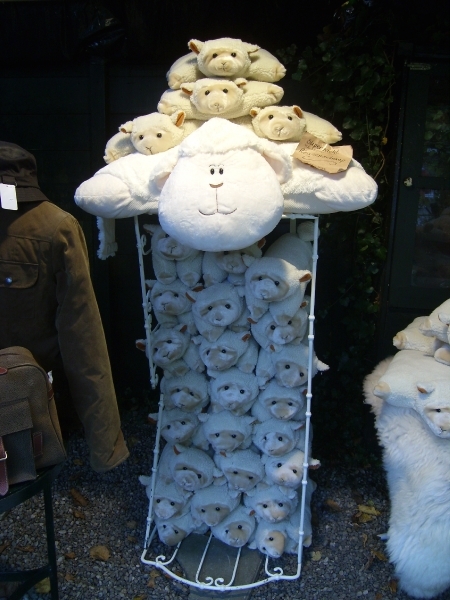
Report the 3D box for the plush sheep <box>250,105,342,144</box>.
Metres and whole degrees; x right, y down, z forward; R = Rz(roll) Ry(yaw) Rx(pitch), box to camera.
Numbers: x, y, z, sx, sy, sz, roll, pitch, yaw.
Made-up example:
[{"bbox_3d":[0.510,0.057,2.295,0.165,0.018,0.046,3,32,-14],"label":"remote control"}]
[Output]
[{"bbox_3d":[0.159,-0.524,1.827,0.340,0.130,0.260,6,14,-3],"label":"plush sheep"}]

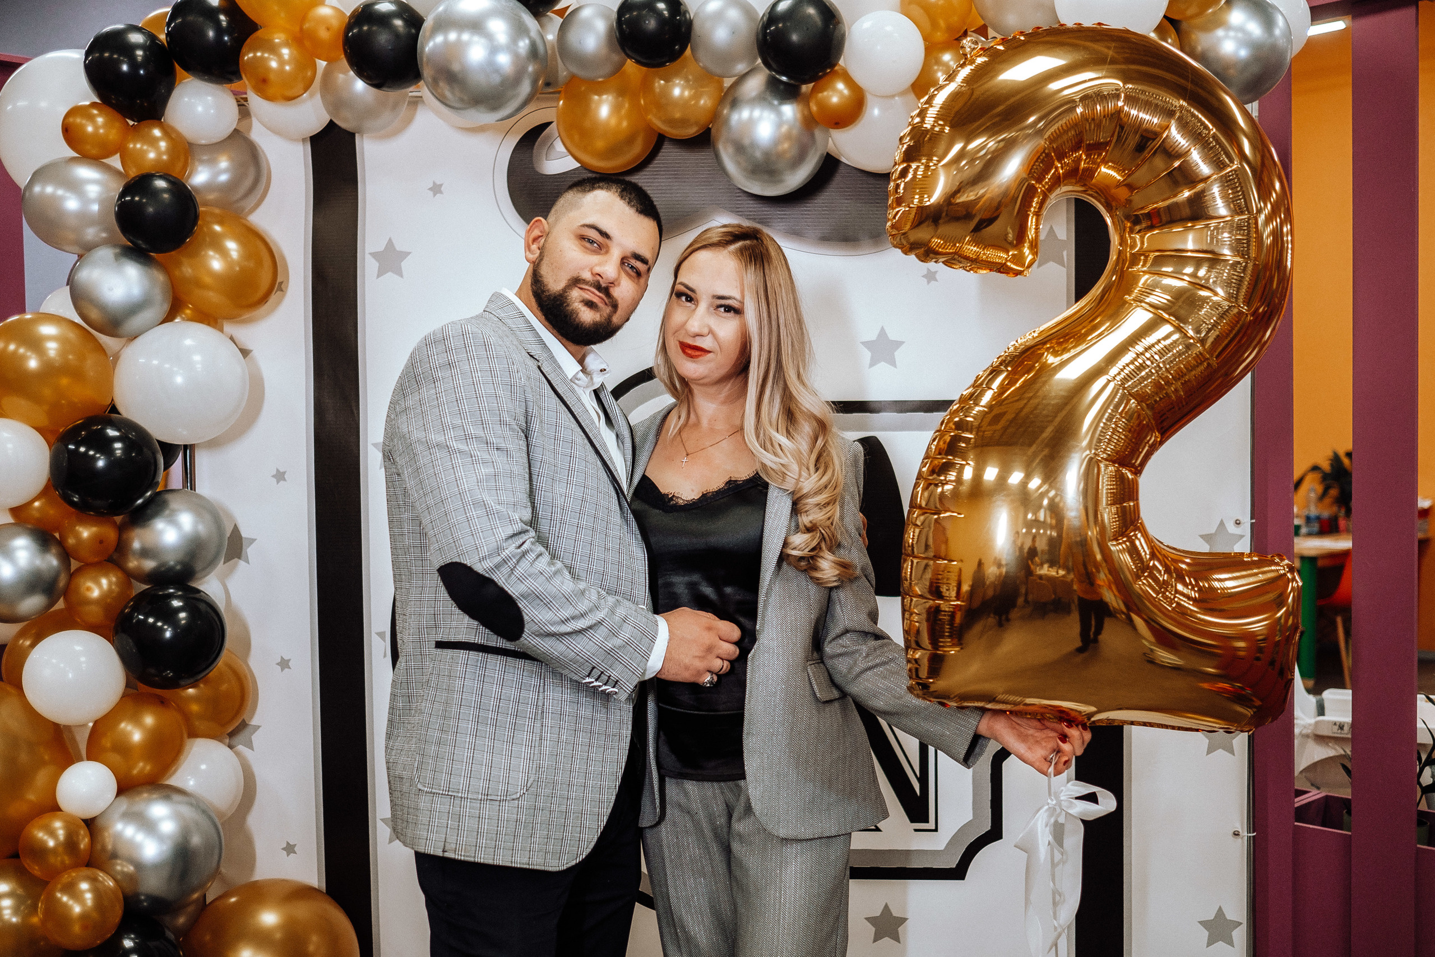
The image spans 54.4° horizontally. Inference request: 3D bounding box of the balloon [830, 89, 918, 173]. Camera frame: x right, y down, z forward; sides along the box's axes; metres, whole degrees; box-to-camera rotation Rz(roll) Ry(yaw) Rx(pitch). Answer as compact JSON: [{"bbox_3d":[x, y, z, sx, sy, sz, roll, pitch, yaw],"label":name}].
[{"bbox_3d":[0.291,-0.636,2.490,0.179,0.180,0.184,0,1,0],"label":"balloon"}]

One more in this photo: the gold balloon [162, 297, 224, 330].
[{"bbox_3d":[-0.973,-0.284,2.520,0.129,0.134,0.136,0,1,0],"label":"gold balloon"}]

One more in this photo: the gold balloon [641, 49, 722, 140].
[{"bbox_3d":[-0.066,-0.695,2.520,0.148,0.156,0.152,0,1,0],"label":"gold balloon"}]

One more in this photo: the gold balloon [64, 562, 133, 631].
[{"bbox_3d":[-1.091,0.204,2.460,0.114,0.120,0.123,0,1,0],"label":"gold balloon"}]

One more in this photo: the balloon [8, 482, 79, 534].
[{"bbox_3d":[-1.198,0.033,2.500,0.125,0.130,0.128,0,1,0],"label":"balloon"}]

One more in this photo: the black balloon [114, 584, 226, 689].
[{"bbox_3d":[-0.914,0.264,2.330,0.176,0.178,0.187,-1,2,-22],"label":"black balloon"}]

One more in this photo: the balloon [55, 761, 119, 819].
[{"bbox_3d":[-0.989,0.488,2.190,0.089,0.090,0.094,-2,2,-25],"label":"balloon"}]

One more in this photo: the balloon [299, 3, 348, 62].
[{"bbox_3d":[-0.685,-0.776,2.430,0.085,0.095,0.094,0,1,0],"label":"balloon"}]

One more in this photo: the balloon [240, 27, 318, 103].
[{"bbox_3d":[-0.761,-0.717,2.420,0.128,0.130,0.133,0,1,0],"label":"balloon"}]

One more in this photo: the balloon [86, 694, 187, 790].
[{"bbox_3d":[-0.965,0.437,2.320,0.163,0.162,0.168,0,2,0],"label":"balloon"}]

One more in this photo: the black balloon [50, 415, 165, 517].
[{"bbox_3d":[-0.998,-0.020,2.280,0.170,0.172,0.181,-1,2,-24],"label":"black balloon"}]

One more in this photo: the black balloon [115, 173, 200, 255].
[{"bbox_3d":[-0.915,-0.432,2.280,0.134,0.132,0.140,0,2,0],"label":"black balloon"}]

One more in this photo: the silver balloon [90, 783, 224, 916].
[{"bbox_3d":[-0.972,0.643,2.420,0.213,0.231,0.236,0,1,0],"label":"silver balloon"}]

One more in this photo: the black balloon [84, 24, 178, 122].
[{"bbox_3d":[-0.972,-0.671,2.310,0.150,0.152,0.159,-1,2,-22],"label":"black balloon"}]

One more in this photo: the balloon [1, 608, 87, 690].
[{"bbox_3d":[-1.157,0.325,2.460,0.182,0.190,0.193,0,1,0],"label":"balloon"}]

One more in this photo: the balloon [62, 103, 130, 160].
[{"bbox_3d":[-1.016,-0.566,2.280,0.108,0.093,0.098,0,2,0],"label":"balloon"}]

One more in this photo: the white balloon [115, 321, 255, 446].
[{"bbox_3d":[-0.926,-0.164,2.410,0.217,0.212,0.215,0,1,0],"label":"white balloon"}]

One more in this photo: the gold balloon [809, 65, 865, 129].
[{"bbox_3d":[0.198,-0.629,2.300,0.090,0.105,0.097,0,2,0],"label":"gold balloon"}]

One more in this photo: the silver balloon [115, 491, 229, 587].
[{"bbox_3d":[-0.939,0.104,2.390,0.179,0.180,0.189,-1,2,-22],"label":"silver balloon"}]

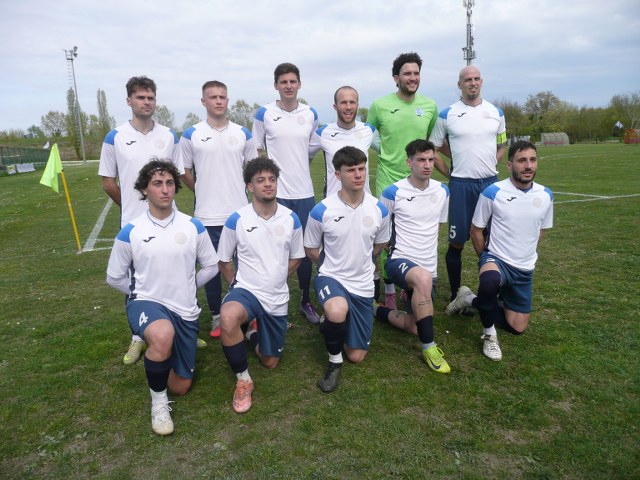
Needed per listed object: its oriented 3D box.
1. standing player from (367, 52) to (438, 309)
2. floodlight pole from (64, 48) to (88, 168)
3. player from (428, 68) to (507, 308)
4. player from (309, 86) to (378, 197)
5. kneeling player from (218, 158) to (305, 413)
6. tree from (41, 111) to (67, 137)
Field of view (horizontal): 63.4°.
[{"bbox_3d":[0.659,-0.419,4.087,0.580,1.940,0.420,-4,10,-8],"label":"standing player"},{"bbox_3d":[-35.342,-19.453,75.491,1.900,16.690,1.600,0,11,15],"label":"floodlight pole"},{"bbox_3d":[1.142,-0.344,3.910,0.570,1.820,0.400,-3,10,-3],"label":"player"},{"bbox_3d":[0.243,-0.317,4.115,0.600,1.760,0.400,-4,10,-8],"label":"player"},{"bbox_3d":[-0.402,0.165,3.022,0.530,1.250,0.980,-5,11,-13],"label":"kneeling player"},{"bbox_3d":[-46.156,-17.819,90.000,4.800,9.000,4.800,-5,11,-15],"label":"tree"}]

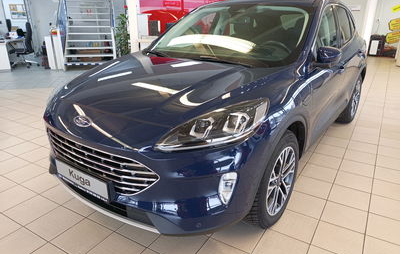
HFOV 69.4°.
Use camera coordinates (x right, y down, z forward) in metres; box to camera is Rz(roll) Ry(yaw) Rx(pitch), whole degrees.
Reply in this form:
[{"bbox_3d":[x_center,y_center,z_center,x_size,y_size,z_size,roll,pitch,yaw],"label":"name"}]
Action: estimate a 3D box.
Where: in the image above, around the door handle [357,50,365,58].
[{"bbox_3d":[1.946,-0.885,3.493,0.055,0.050,0.210,14,24,34],"label":"door handle"}]

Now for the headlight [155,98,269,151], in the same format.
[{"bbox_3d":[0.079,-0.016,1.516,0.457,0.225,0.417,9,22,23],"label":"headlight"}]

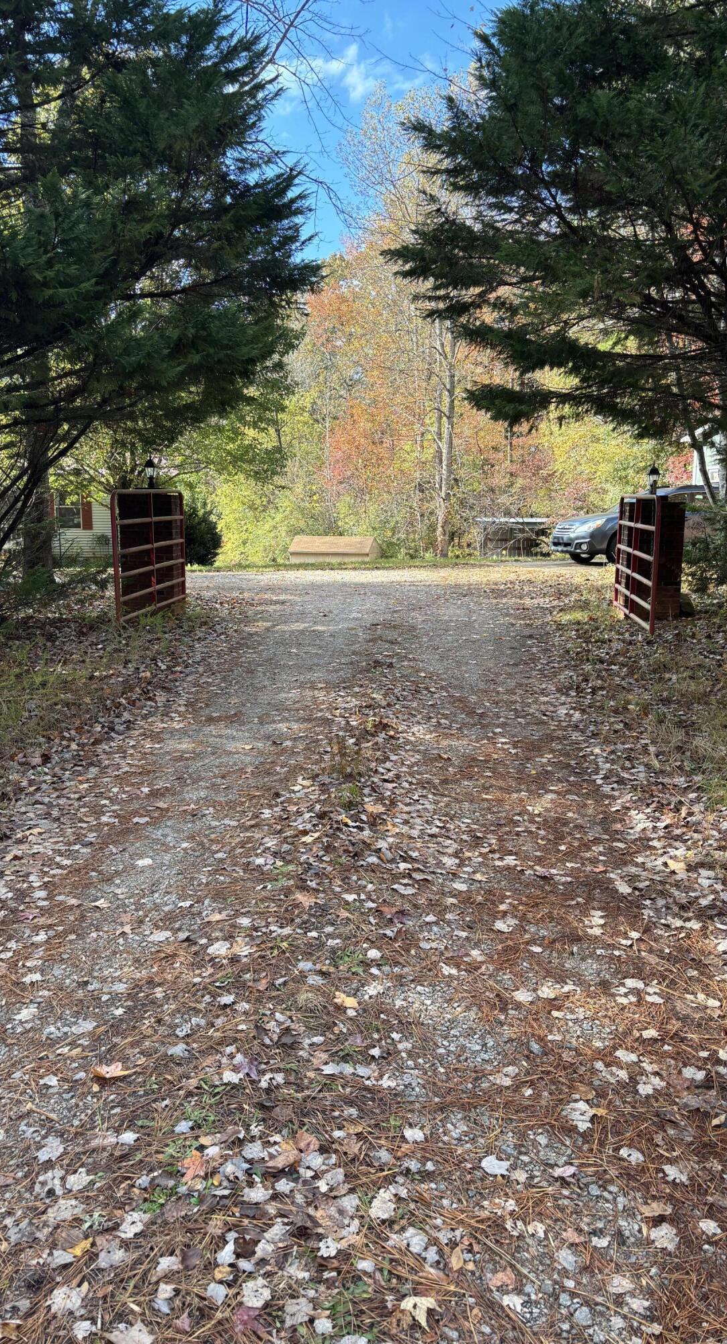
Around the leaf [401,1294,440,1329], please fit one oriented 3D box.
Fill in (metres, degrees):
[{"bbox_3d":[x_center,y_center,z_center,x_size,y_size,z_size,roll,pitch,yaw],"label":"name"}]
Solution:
[{"bbox_3d":[0.098,1.120,1.767,0.068,0.015,0.077,-3,10,-17],"label":"leaf"}]

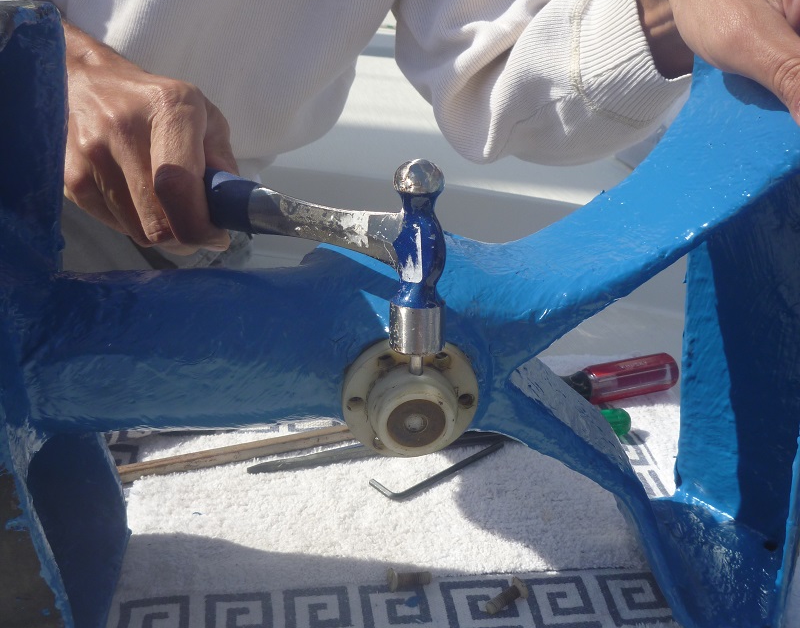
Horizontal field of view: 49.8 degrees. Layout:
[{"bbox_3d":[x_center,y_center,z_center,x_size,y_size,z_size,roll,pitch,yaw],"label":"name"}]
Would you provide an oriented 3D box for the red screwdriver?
[{"bbox_3d":[0.117,0.058,0.662,0.215,0.031,0.031,-6,27,-13],"label":"red screwdriver"}]

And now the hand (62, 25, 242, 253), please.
[{"bbox_3d":[-0.131,-0.088,0.443,0.100,0.105,0.115,-9,28,-23],"label":"hand"}]

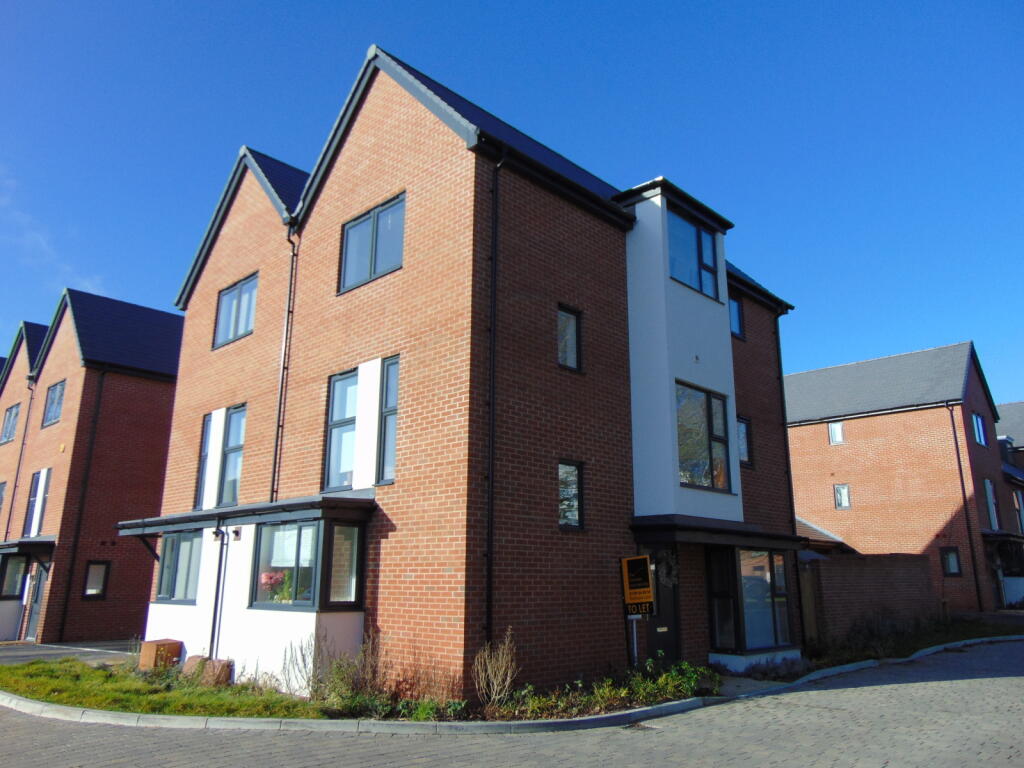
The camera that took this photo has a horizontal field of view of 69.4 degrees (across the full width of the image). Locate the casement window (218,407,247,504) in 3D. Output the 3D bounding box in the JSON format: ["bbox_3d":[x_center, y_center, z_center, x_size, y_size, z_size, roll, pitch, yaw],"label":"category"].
[{"bbox_3d":[-5.315,1.364,14.207,0.890,1.960,0.100,-13,-20,43],"label":"casement window"}]

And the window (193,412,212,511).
[{"bbox_3d":[-6.221,1.576,15.071,0.430,1.960,0.100,-13,-20,43],"label":"window"}]

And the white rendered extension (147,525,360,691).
[{"bbox_3d":[-4.375,3.509,12.034,5.680,2.310,0.757,-13,-20,42],"label":"white rendered extension"}]

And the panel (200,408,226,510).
[{"bbox_3d":[-5.885,1.479,14.697,0.630,1.990,0.100,-13,-20,43],"label":"panel"}]

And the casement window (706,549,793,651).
[{"bbox_3d":[4.282,3.853,13.257,0.650,1.730,1.960,-13,-20,43],"label":"casement window"}]

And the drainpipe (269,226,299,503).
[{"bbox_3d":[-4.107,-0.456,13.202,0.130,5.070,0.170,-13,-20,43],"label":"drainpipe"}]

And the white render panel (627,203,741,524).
[{"bbox_3d":[3.005,-0.368,12.874,0.760,5.390,2.170,-13,-20,43],"label":"white render panel"}]

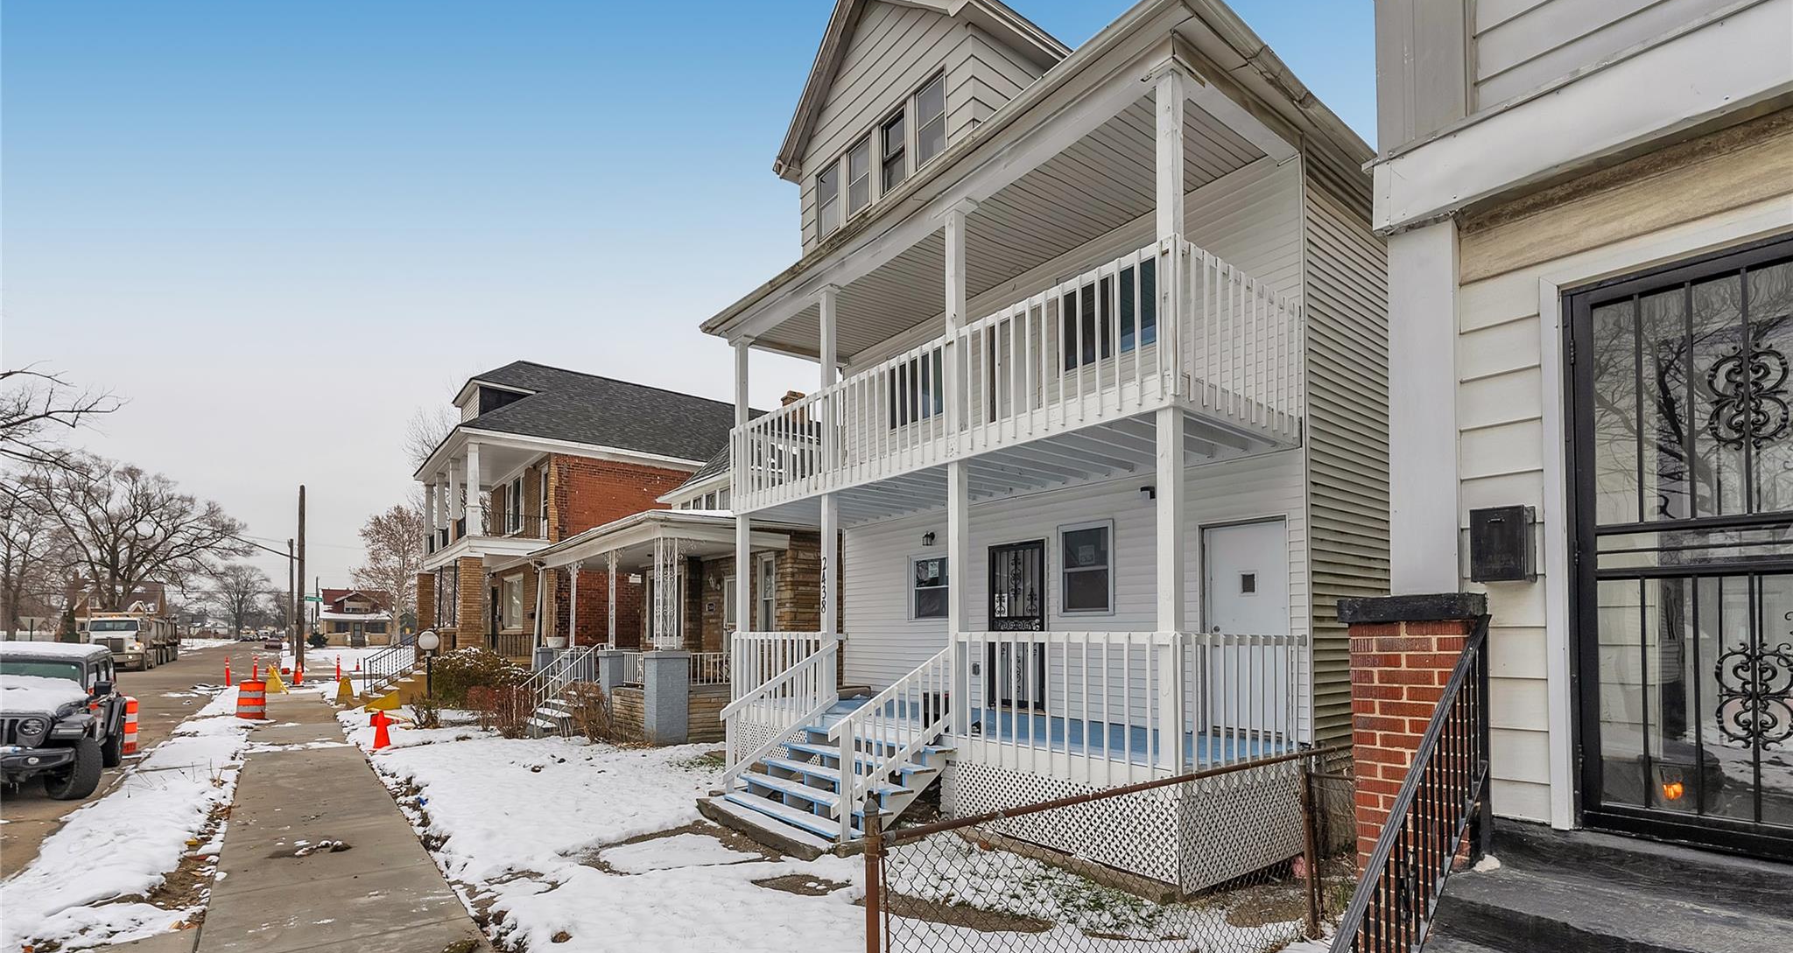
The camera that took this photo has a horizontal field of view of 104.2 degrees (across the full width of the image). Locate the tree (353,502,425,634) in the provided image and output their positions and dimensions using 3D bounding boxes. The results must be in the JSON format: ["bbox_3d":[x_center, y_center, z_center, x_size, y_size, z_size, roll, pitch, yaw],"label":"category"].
[{"bbox_3d":[-54.152,10.546,75.000,8.300,15.200,8.300,8,-13,-36],"label":"tree"}]

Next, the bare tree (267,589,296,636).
[{"bbox_3d":[-107.690,23.895,122.000,5.000,8.400,5.000,10,-14,-42],"label":"bare tree"}]

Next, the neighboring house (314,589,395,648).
[{"bbox_3d":[-65.375,17.127,84.000,7.500,7.100,9.000,9,-14,-40],"label":"neighboring house"}]

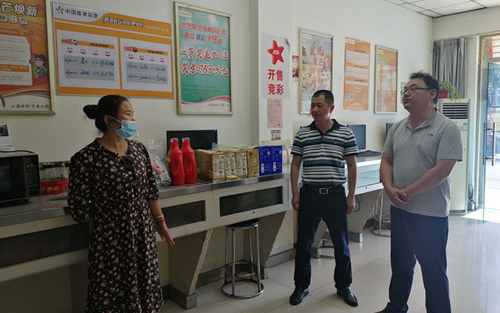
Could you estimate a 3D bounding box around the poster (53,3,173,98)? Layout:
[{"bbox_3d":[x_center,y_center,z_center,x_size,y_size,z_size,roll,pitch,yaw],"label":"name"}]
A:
[{"bbox_3d":[-0.945,-0.732,2.845,0.880,0.590,0.020,-6,7,-42],"label":"poster"}]

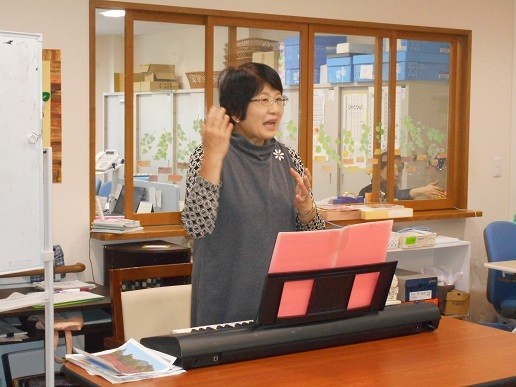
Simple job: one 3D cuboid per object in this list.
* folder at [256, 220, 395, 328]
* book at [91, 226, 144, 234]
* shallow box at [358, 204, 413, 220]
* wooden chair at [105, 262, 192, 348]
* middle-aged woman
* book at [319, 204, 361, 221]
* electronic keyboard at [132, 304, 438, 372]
[{"bbox_3d":[0.230,0.259,3.223,0.460,0.315,0.035,-2,23,-34],"label":"folder"},{"bbox_3d":[-0.620,0.159,4.431,0.160,0.014,0.210,2,4,21],"label":"book"},{"bbox_3d":[0.637,0.100,5.347,0.318,0.048,0.220,-2,5,-33],"label":"shallow box"},{"bbox_3d":[-0.232,0.740,3.798,0.510,0.850,0.560,-2,5,-34],"label":"wooden chair"},{"bbox_3d":[-0.015,0.376,3.505,0.470,1.620,0.360,-2,5,-30],"label":"middle-aged woman"},{"bbox_3d":[0.370,0.104,5.098,0.220,0.044,0.230,-2,5,-33],"label":"book"},{"bbox_3d":[0.137,0.440,3.292,1.036,0.100,0.259,-2,5,-34],"label":"electronic keyboard"}]

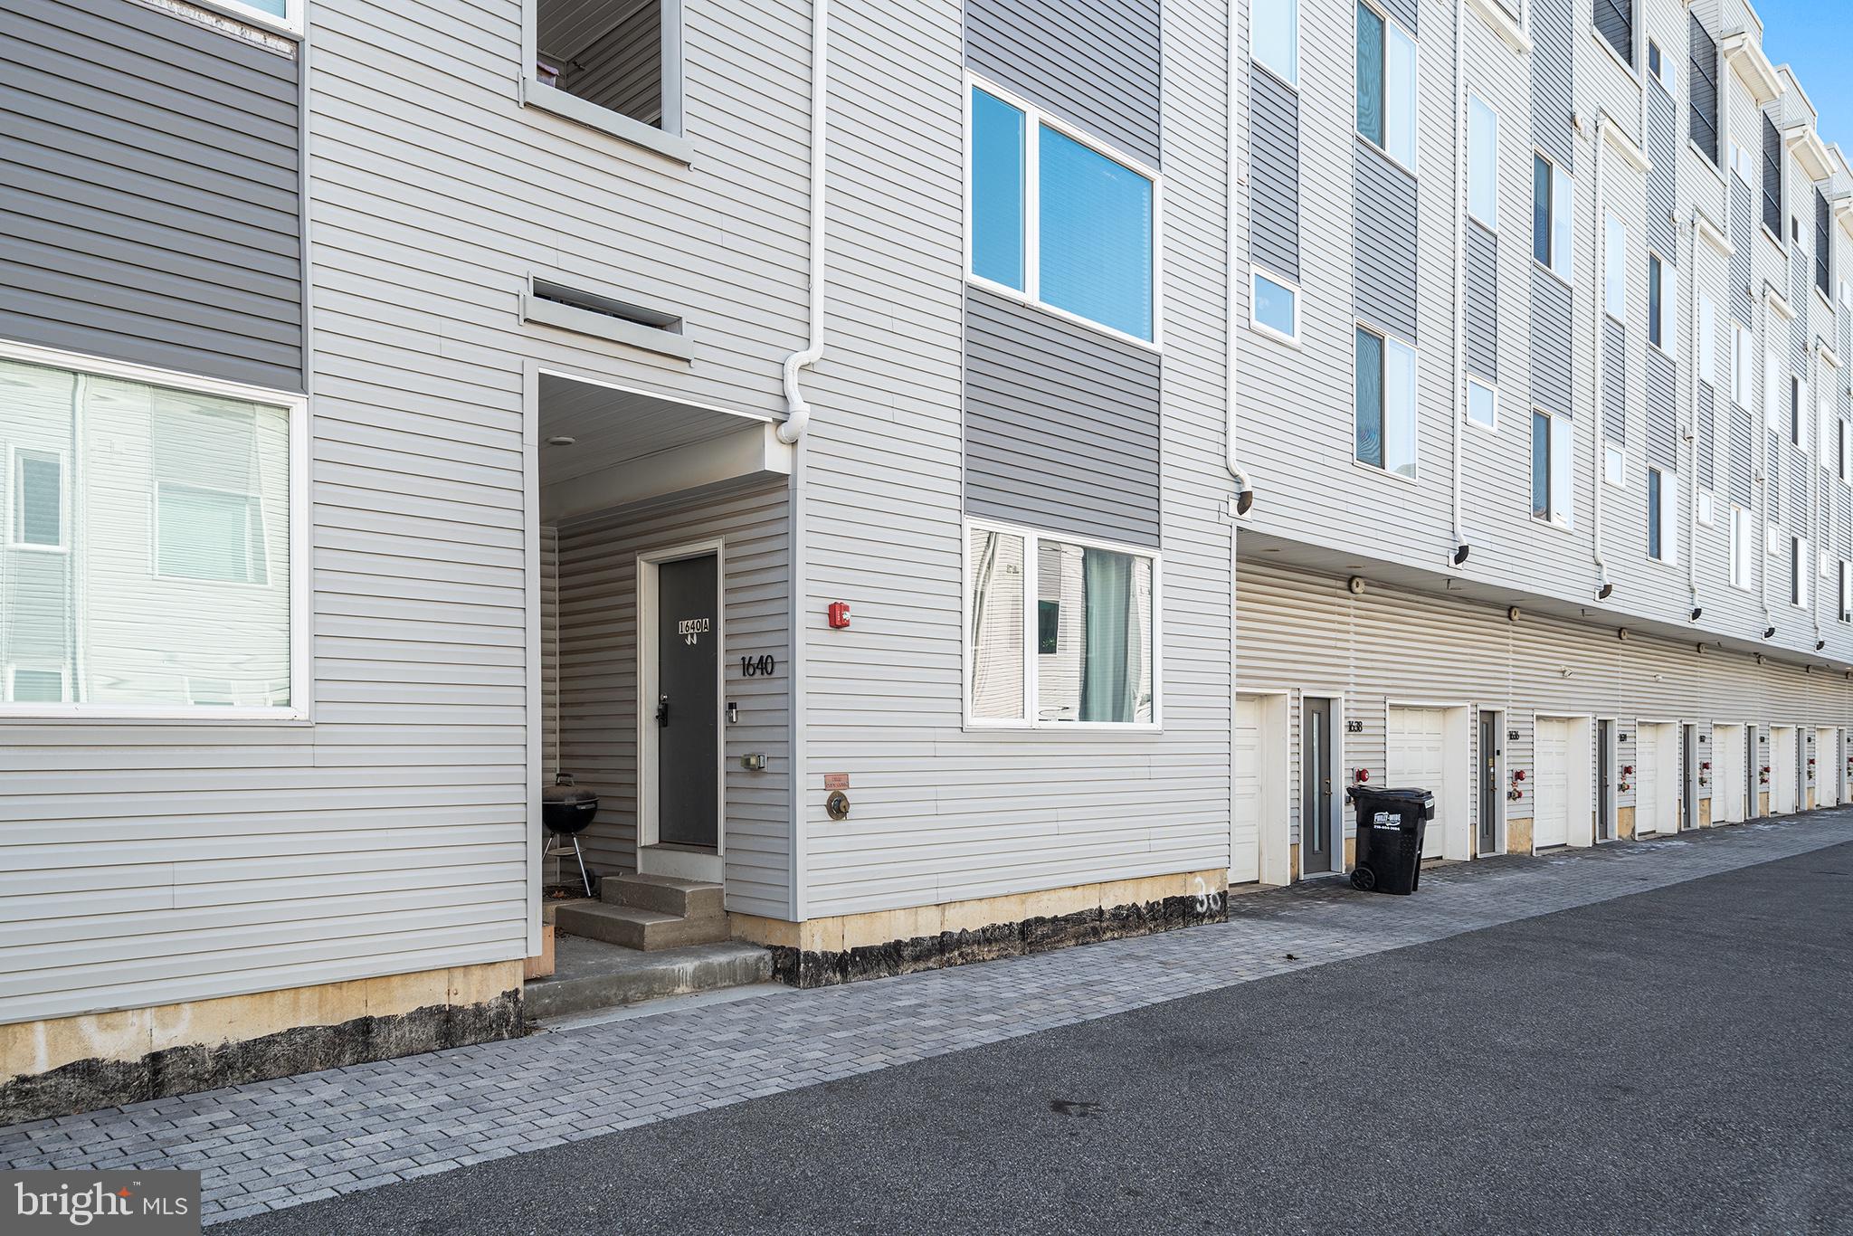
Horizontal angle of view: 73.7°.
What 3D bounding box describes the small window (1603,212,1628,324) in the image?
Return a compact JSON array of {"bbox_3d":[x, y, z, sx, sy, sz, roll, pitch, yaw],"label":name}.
[{"bbox_3d":[10.271,-5.211,18.407,0.943,1.528,0.100,3,-4,-44],"label":"small window"}]

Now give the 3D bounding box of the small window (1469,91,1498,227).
[{"bbox_3d":[6.725,-5.506,14.971,0.871,1.505,0.100,2,-3,-44],"label":"small window"}]

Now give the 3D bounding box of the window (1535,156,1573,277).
[{"bbox_3d":[8.451,-5.381,16.629,1.420,1.440,0.100,3,-4,-44],"label":"window"}]

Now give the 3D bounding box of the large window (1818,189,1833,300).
[{"bbox_3d":[20.235,-8.368,27.886,1.606,2.160,0.150,2,-3,-44],"label":"large window"}]

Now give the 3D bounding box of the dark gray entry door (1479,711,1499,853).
[{"bbox_3d":[7.994,2.363,17.688,0.920,2.060,0.120,3,-4,-44],"label":"dark gray entry door"}]

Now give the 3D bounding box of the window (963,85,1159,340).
[{"bbox_3d":[1.151,-3.108,9.723,2.320,1.500,0.100,3,-4,-44],"label":"window"}]

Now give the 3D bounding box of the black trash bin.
[{"bbox_3d":[4.870,2.320,12.920,0.750,1.070,0.630,-2,-4,36],"label":"black trash bin"}]

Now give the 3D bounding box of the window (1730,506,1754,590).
[{"bbox_3d":[15.402,-1.314,23.341,1.546,1.520,0.100,3,-4,-44],"label":"window"}]

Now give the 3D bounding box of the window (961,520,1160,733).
[{"bbox_3d":[1.140,0.123,9.713,2.350,1.504,0.100,3,-4,-44],"label":"window"}]

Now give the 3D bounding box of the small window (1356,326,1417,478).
[{"bbox_3d":[4.943,-2.276,13.240,1.420,1.440,0.100,3,-4,-44],"label":"small window"}]

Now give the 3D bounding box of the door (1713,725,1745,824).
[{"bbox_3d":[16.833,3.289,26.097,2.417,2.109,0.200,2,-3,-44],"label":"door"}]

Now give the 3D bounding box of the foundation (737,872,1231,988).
[{"bbox_3d":[0.719,2.298,9.698,4.872,0.470,0.700,6,-4,-44],"label":"foundation"}]

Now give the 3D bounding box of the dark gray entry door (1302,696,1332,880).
[{"bbox_3d":[4.484,1.957,14.358,0.880,2.040,0.100,2,-3,-44],"label":"dark gray entry door"}]

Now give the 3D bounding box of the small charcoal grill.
[{"bbox_3d":[-2.690,1.616,9.200,0.540,0.920,0.540,3,-4,-44],"label":"small charcoal grill"}]

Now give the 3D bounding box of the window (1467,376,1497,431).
[{"bbox_3d":[6.720,-2.578,14.967,0.883,0.584,0.100,2,-3,-44],"label":"window"}]

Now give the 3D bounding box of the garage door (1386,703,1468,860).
[{"bbox_3d":[6.544,2.192,16.289,2.450,2.140,0.200,3,-4,-44],"label":"garage door"}]

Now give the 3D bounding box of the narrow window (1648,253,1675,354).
[{"bbox_3d":[11.750,-4.963,19.764,1.436,1.514,0.100,2,-3,-44],"label":"narrow window"}]

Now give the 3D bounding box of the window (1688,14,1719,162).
[{"bbox_3d":[13.801,-9.376,21.958,1.803,2.221,0.100,3,-4,-44],"label":"window"}]

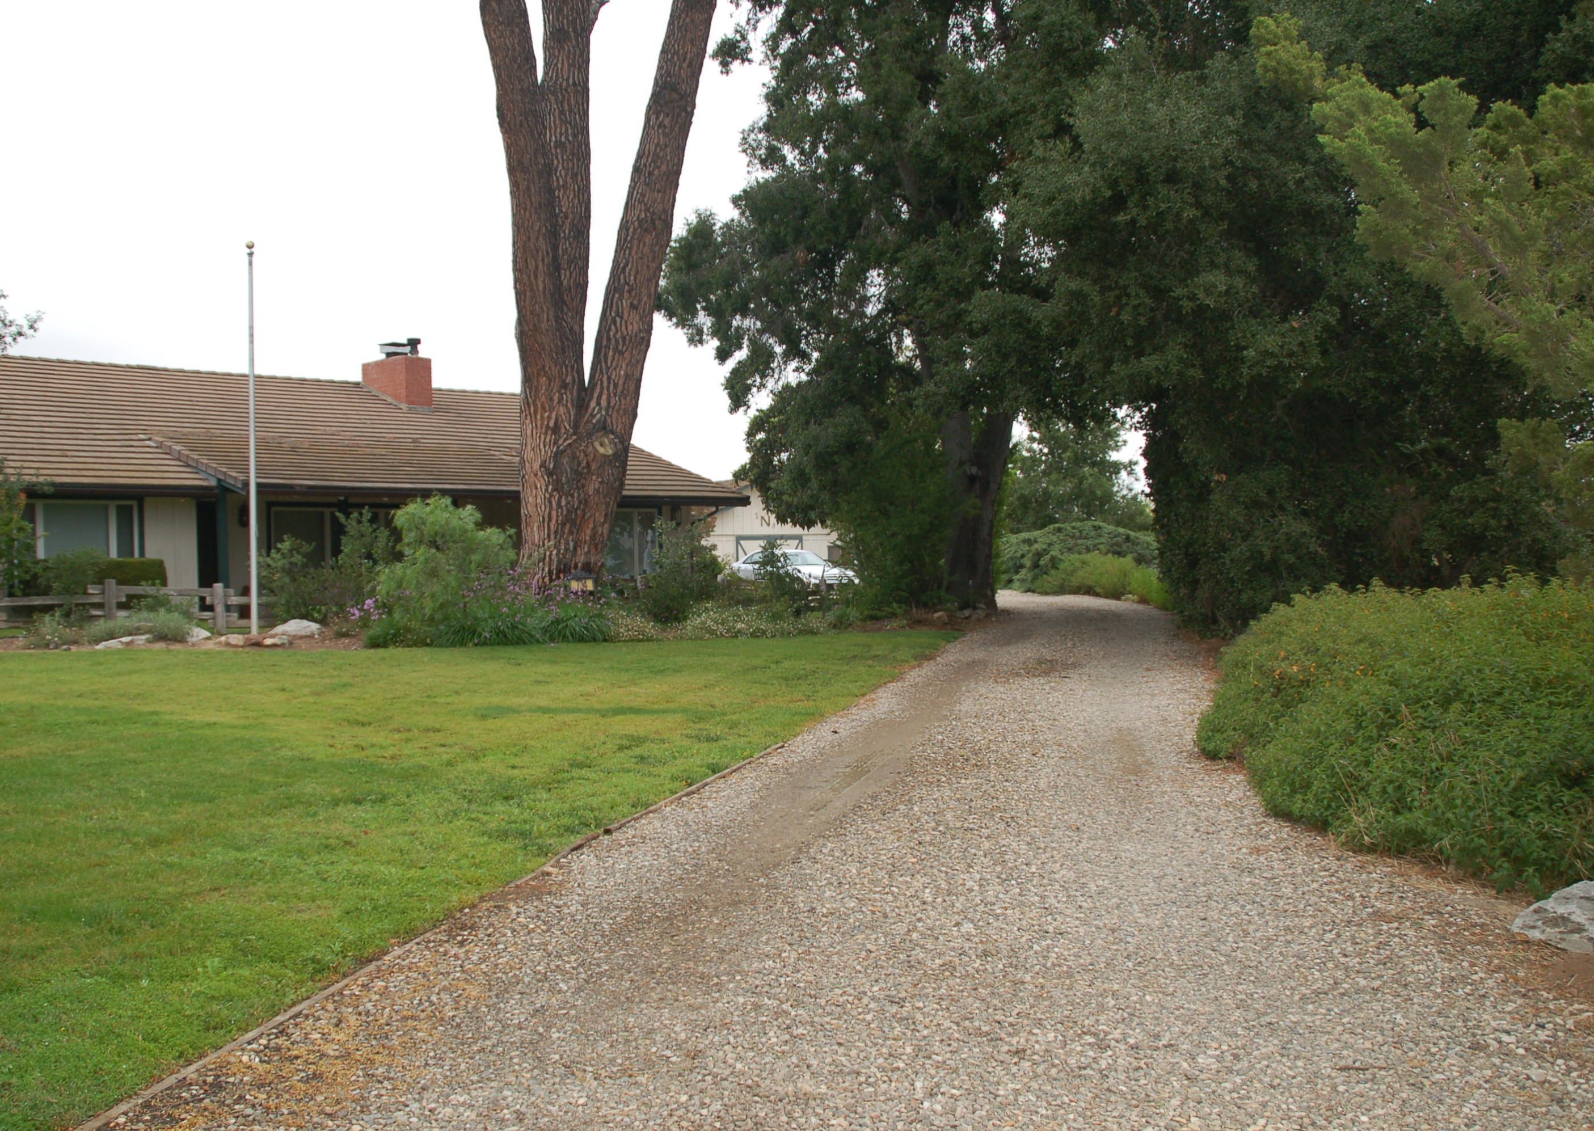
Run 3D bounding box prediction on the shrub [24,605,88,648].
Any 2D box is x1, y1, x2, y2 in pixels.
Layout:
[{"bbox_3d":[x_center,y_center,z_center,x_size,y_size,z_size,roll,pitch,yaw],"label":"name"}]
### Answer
[{"bbox_3d":[-10.425,0.813,24.600,0.850,0.560,0.750,0,1,-3],"label":"shrub"}]

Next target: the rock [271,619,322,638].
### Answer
[{"bbox_3d":[-7.563,0.908,26.400,0.800,0.270,0.550,0,1,-6],"label":"rock"}]

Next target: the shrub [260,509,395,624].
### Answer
[{"bbox_3d":[-7.665,0.023,28.500,2.200,1.950,1.800,-1,1,-17],"label":"shrub"}]

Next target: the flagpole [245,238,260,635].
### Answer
[{"bbox_3d":[-8.274,-1.969,26.600,0.120,6.020,0.120,0,1,0],"label":"flagpole"}]

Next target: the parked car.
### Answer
[{"bbox_3d":[-0.148,0.093,55.500,1.800,1.430,4.650,-1,2,-41],"label":"parked car"}]

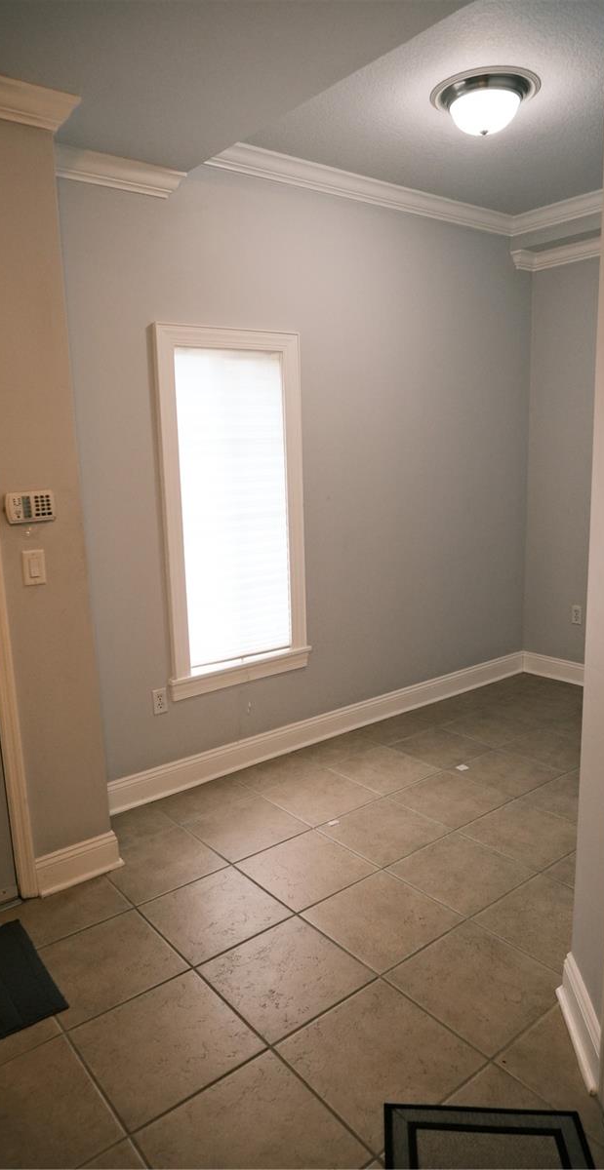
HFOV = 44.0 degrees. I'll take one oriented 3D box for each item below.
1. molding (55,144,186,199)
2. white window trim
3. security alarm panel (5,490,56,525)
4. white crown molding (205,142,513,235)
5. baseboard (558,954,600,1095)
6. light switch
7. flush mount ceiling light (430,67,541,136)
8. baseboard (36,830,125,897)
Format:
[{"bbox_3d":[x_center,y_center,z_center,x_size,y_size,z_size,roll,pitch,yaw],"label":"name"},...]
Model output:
[{"bbox_3d":[-0.751,-1.625,2.945,0.632,0.087,0.083,-10,14,-37],"label":"molding"},{"bbox_3d":[-0.314,-0.344,3.569,0.826,1.677,0.081,-10,14,-37],"label":"white window trim"},{"bbox_3d":[-0.921,-0.265,2.539,0.153,0.102,0.027,-10,14,-37],"label":"security alarm panel"},{"bbox_3d":[0.420,-1.998,3.820,2.251,0.085,0.083,-10,14,-37],"label":"white crown molding"},{"bbox_3d":[0.742,1.155,2.009,0.030,0.146,0.354,0,11,7],"label":"baseboard"},{"bbox_3d":[-0.921,-0.059,2.582,0.071,0.118,0.012,-10,14,-37],"label":"light switch"},{"bbox_3d":[0.693,-1.790,2.845,0.409,0.147,0.409,-2,11,0],"label":"flush mount ceiling light"},{"bbox_3d":[-0.834,1.049,2.826,0.328,0.145,0.029,-10,14,-37],"label":"baseboard"}]

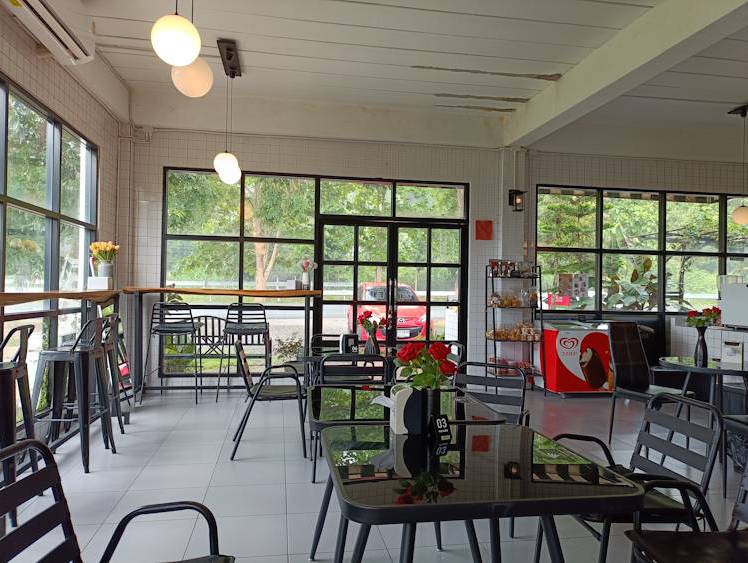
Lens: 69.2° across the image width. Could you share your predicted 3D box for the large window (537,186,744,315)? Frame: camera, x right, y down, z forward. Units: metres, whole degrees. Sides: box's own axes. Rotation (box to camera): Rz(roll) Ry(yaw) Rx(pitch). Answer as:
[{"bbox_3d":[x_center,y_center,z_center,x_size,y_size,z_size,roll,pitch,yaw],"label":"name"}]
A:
[{"bbox_3d":[3.792,-0.372,7.164,3.540,1.638,0.106,1,-1,-10],"label":"large window"}]

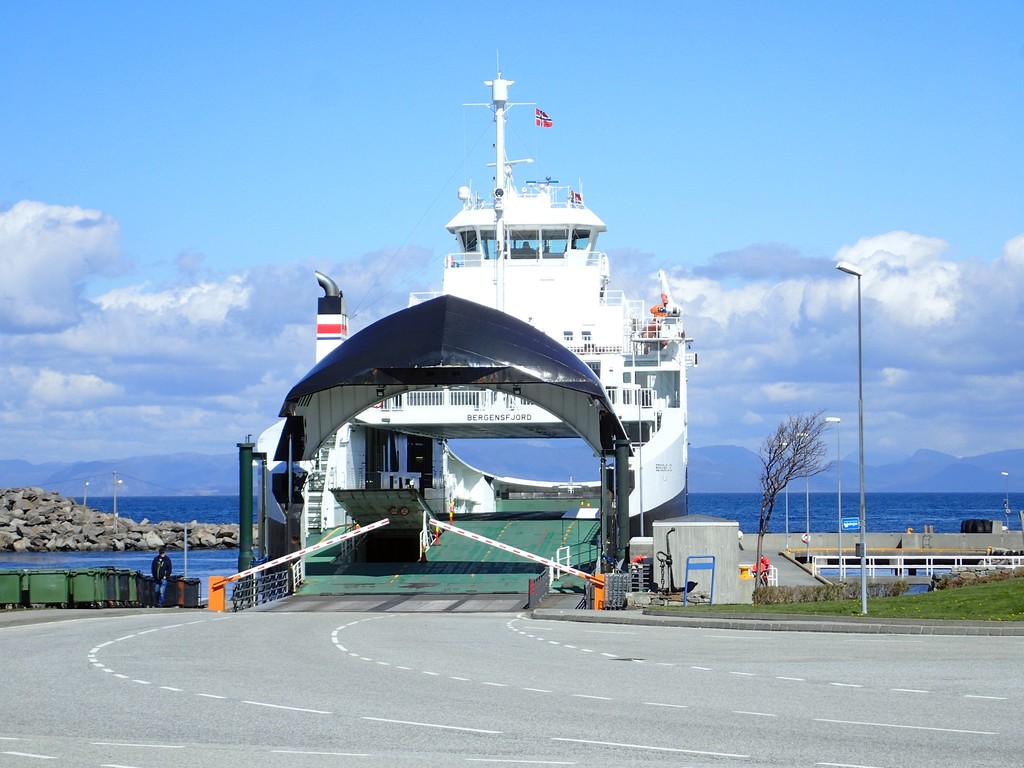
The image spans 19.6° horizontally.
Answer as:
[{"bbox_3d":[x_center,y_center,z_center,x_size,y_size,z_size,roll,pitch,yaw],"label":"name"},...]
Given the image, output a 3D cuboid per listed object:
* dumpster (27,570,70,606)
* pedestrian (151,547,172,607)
[{"bbox_3d":[-14.355,6.367,91.622,1.330,1.210,0.790,0,-2,0],"label":"dumpster"},{"bbox_3d":[-10.786,5.974,91.033,0.600,1.840,0.420,-1,-2,11],"label":"pedestrian"}]

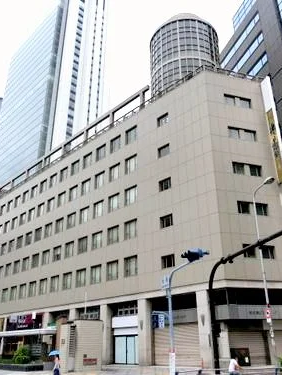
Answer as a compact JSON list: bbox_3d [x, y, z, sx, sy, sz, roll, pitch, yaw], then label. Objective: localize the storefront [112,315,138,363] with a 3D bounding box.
[{"bbox_3d":[-1.255,14.132,33.582,0.600,4.260,4.200,21,-32,-39],"label":"storefront"}]

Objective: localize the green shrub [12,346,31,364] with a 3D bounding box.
[{"bbox_3d":[-9.943,13.978,30.045,1.400,1.450,1.350,7,-25,-15],"label":"green shrub"}]

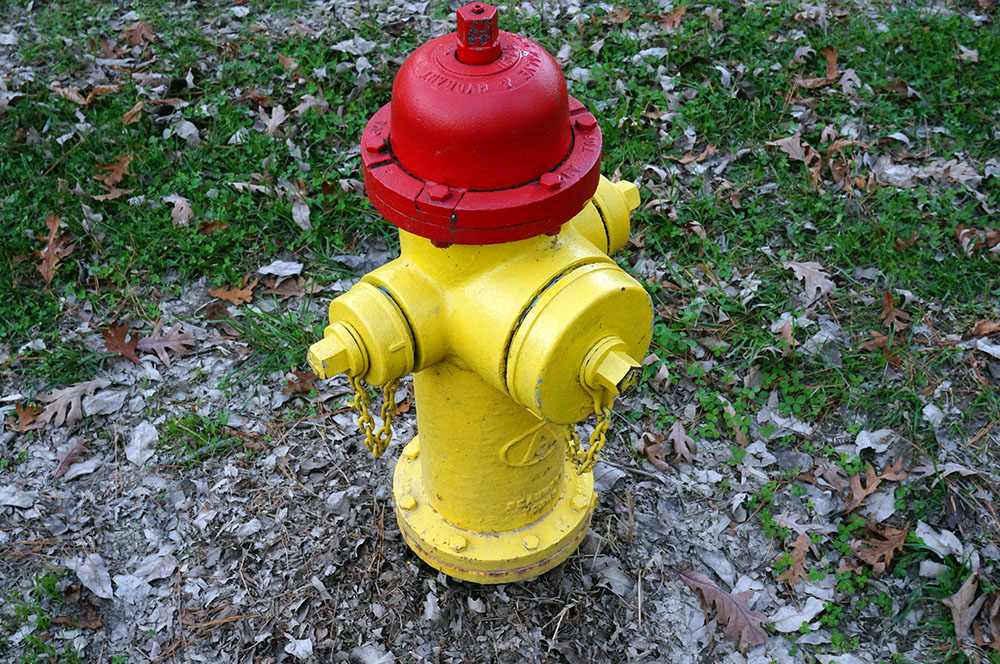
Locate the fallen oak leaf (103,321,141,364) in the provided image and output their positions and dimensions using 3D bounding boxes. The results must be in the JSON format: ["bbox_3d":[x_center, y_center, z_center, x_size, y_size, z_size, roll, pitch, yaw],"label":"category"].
[{"bbox_3d":[-0.640,0.019,1.979,0.055,0.020,0.113,-15,49,-15],"label":"fallen oak leaf"}]

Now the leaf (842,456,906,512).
[{"bbox_3d":[0.520,0.208,1.641,0.130,0.025,0.047,-25,48,-23],"label":"leaf"}]

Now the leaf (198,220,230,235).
[{"bbox_3d":[-0.515,-0.190,2.097,0.053,0.020,0.022,-8,43,-7],"label":"leaf"}]

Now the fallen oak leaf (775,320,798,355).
[{"bbox_3d":[0.463,0.008,1.870,0.033,0.020,0.067,5,43,7],"label":"fallen oak leaf"}]

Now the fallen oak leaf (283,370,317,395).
[{"bbox_3d":[-0.314,0.080,1.824,0.057,0.022,0.040,-18,45,-16],"label":"fallen oak leaf"}]

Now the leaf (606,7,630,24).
[{"bbox_3d":[0.267,-0.711,2.615,0.045,0.020,0.067,19,47,21],"label":"leaf"}]

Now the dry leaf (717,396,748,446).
[{"bbox_3d":[0.343,0.130,1.716,0.020,0.020,0.085,-8,43,-7],"label":"dry leaf"}]

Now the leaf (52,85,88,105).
[{"bbox_3d":[-0.890,-0.496,2.423,0.108,0.025,0.030,22,48,24],"label":"leaf"}]

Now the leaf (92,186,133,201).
[{"bbox_3d":[-0.725,-0.261,2.179,0.081,0.025,0.032,-15,45,-14],"label":"leaf"}]

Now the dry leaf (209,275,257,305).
[{"bbox_3d":[-0.446,-0.075,1.970,0.081,0.022,0.065,12,45,14],"label":"dry leaf"}]

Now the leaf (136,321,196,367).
[{"bbox_3d":[-0.542,0.017,1.898,0.093,0.020,0.100,-5,43,-4],"label":"leaf"}]

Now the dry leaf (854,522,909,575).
[{"bbox_3d":[0.538,0.296,1.640,0.054,0.028,0.104,23,47,25],"label":"dry leaf"}]

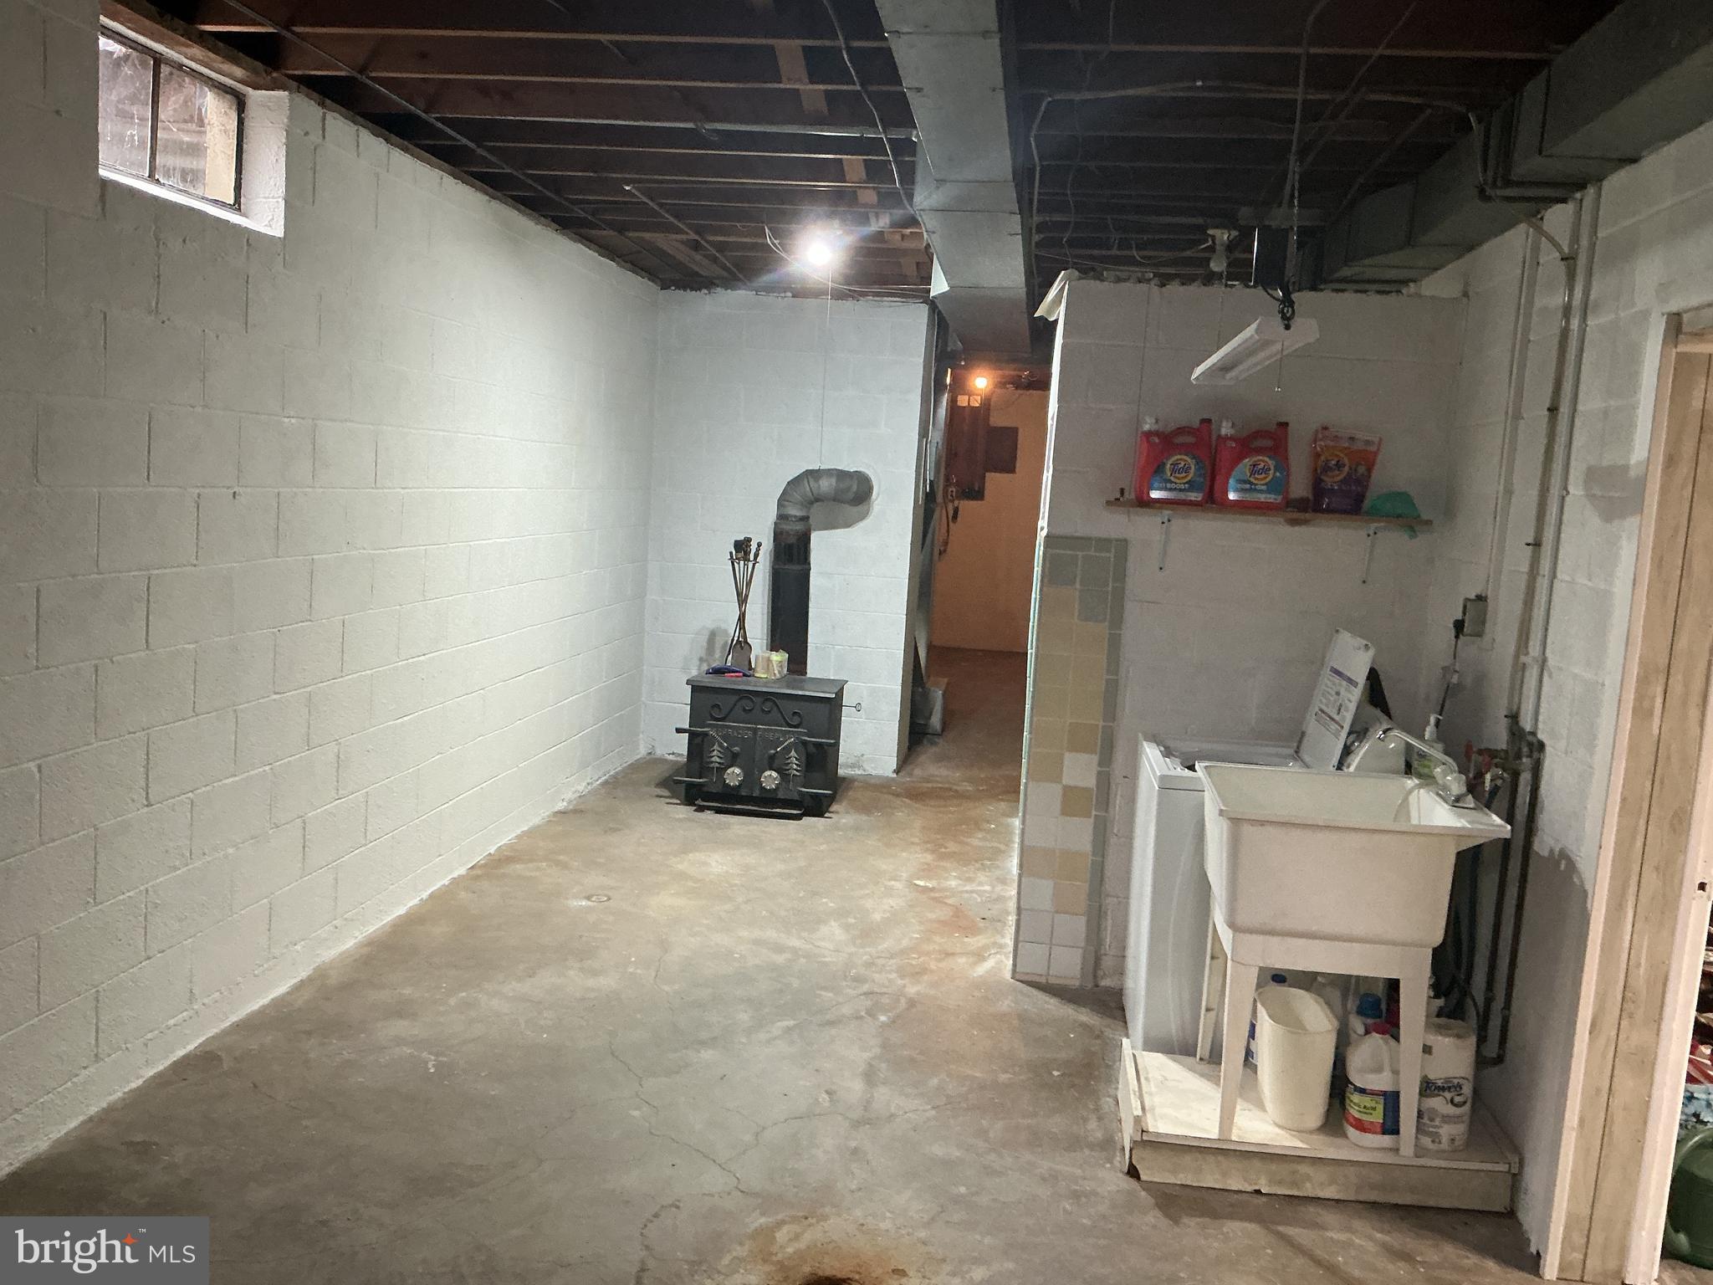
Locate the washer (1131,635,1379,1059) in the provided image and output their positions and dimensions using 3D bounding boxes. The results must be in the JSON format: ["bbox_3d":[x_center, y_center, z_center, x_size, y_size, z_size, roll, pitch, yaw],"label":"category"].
[{"bbox_3d":[1.211,0.624,4.309,0.690,1.260,0.690,4,6,7],"label":"washer"}]

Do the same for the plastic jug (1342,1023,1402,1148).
[{"bbox_3d":[1.300,1.080,3.559,0.145,0.295,0.145,-3,9,-43],"label":"plastic jug"}]

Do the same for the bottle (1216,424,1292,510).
[{"bbox_3d":[1.224,-0.549,4.462,0.220,0.272,0.130,4,6,7],"label":"bottle"}]

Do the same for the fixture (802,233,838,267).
[{"bbox_3d":[-0.148,-1.585,5.783,0.150,0.160,0.150,4,6,7],"label":"fixture"}]

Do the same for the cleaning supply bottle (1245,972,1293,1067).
[{"bbox_3d":[1.142,1.042,3.895,0.145,0.280,0.120,4,6,7],"label":"cleaning supply bottle"}]

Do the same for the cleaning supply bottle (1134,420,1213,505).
[{"bbox_3d":[0.988,-0.567,4.491,0.218,0.272,0.130,4,6,7],"label":"cleaning supply bottle"}]

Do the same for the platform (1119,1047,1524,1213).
[{"bbox_3d":[1.160,1.249,3.732,0.925,0.145,0.530,4,6,5],"label":"platform"}]

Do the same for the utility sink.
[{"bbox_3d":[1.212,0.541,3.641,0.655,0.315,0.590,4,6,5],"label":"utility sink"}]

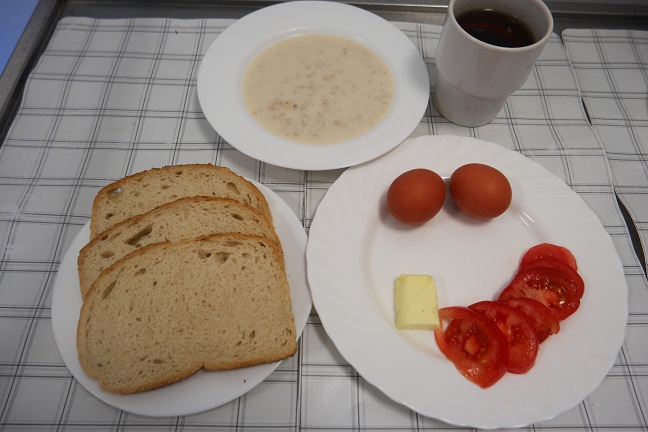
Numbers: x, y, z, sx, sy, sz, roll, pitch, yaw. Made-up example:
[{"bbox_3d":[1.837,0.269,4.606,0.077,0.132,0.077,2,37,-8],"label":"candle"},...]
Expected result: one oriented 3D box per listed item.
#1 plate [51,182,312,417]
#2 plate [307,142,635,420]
[{"bbox_3d":[-0.106,0.051,0.341,0.198,0.018,0.198,0,60,-1],"label":"plate"},{"bbox_3d":[0.110,0.038,0.351,0.247,0.022,0.247,0,60,-1],"label":"plate"}]

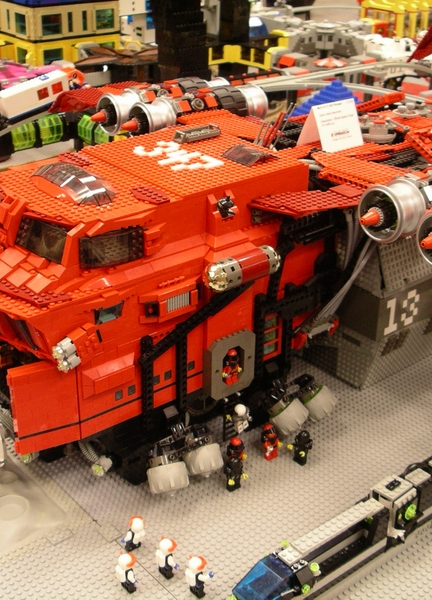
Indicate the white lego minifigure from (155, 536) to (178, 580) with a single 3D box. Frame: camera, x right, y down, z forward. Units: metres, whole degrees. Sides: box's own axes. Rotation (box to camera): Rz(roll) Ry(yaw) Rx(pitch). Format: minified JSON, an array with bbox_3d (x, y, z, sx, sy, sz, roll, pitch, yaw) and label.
[{"bbox_3d":[-0.048,0.251,0.832,0.022,0.043,0.025,-20,34,-36],"label":"white lego minifigure"}]

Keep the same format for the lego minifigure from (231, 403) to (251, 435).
[{"bbox_3d":[0.028,0.133,0.967,0.025,0.040,0.020,-31,44,-28],"label":"lego minifigure"}]

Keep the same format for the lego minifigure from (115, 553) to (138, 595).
[{"bbox_3d":[-0.085,0.262,0.828,0.021,0.043,0.025,-20,33,-35],"label":"lego minifigure"}]

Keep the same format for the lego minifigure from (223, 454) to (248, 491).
[{"bbox_3d":[0.020,0.194,0.966,0.025,0.042,0.020,-20,33,-35],"label":"lego minifigure"}]

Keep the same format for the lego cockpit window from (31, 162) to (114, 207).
[{"bbox_3d":[-0.151,-0.127,0.899,0.052,0.017,0.128,-20,34,-36],"label":"lego cockpit window"}]

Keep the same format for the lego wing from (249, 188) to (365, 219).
[{"bbox_3d":[0.109,-0.107,0.950,0.140,0.011,0.086,-20,34,-36],"label":"lego wing"}]

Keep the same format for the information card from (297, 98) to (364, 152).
[{"bbox_3d":[0.140,-0.211,1.027,0.069,0.051,0.043,-18,32,-33],"label":"information card"}]

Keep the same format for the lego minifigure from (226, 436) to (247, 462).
[{"bbox_3d":[0.024,0.179,0.977,0.025,0.042,0.022,-20,34,-36],"label":"lego minifigure"}]

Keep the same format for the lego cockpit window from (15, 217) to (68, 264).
[{"bbox_3d":[-0.165,-0.058,0.820,0.069,0.033,0.011,22,11,36],"label":"lego cockpit window"}]

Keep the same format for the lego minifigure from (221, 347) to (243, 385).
[{"bbox_3d":[0.017,0.073,0.968,0.025,0.041,0.020,-20,33,-35],"label":"lego minifigure"}]

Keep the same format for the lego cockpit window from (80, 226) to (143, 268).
[{"bbox_3d":[-0.105,-0.054,0.856,0.066,0.033,0.012,-12,30,-25],"label":"lego cockpit window"}]

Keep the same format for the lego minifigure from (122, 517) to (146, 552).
[{"bbox_3d":[-0.082,0.238,0.877,0.025,0.042,0.021,-20,33,-35],"label":"lego minifigure"}]

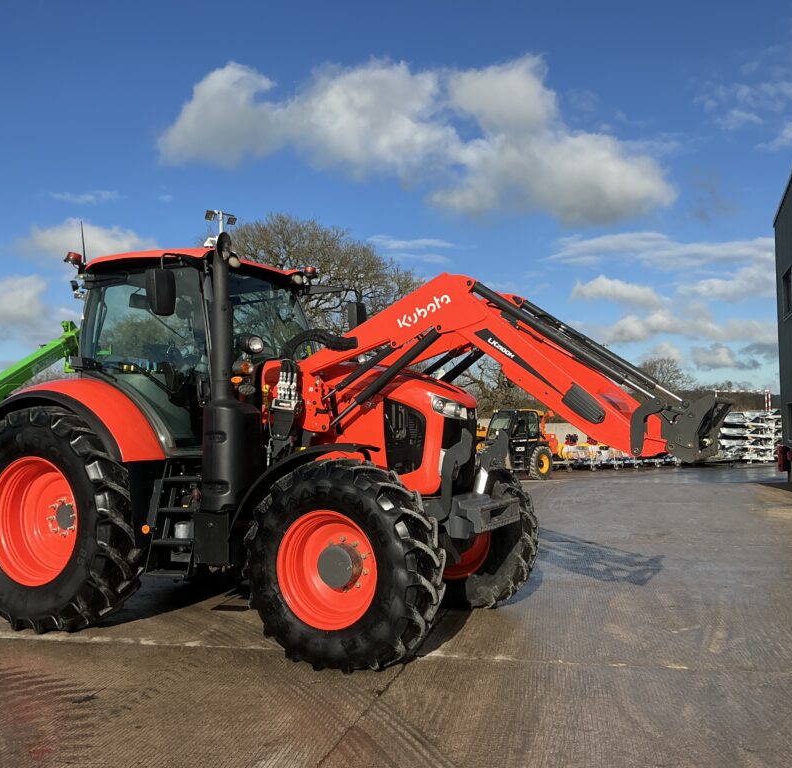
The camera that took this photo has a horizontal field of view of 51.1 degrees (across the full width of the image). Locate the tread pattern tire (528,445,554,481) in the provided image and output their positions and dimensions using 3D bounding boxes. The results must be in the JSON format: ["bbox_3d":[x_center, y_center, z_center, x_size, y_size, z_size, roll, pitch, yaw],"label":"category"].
[{"bbox_3d":[4.802,2.607,27.300,0.430,1.190,1.190,-3,-4,38],"label":"tread pattern tire"}]

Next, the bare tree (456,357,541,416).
[{"bbox_3d":[5.484,0.495,44.777,6.800,7.361,6.500,-1,-3,7],"label":"bare tree"}]

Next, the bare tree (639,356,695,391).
[{"bbox_3d":[29.423,1.871,89.706,6.800,9.736,6.500,-2,-4,18],"label":"bare tree"}]

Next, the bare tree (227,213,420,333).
[{"bbox_3d":[-4.383,-2.553,44.590,12.200,13.553,11.500,0,-3,-6],"label":"bare tree"}]

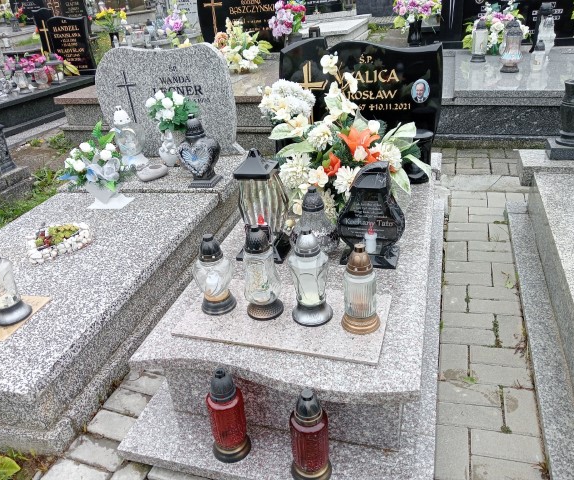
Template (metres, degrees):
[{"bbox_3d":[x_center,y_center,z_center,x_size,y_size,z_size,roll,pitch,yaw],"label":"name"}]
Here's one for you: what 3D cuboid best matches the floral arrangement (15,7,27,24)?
[{"bbox_3d":[-5.984,-5.041,11.600,0.270,0.380,0.250,4,29,16],"label":"floral arrangement"}]

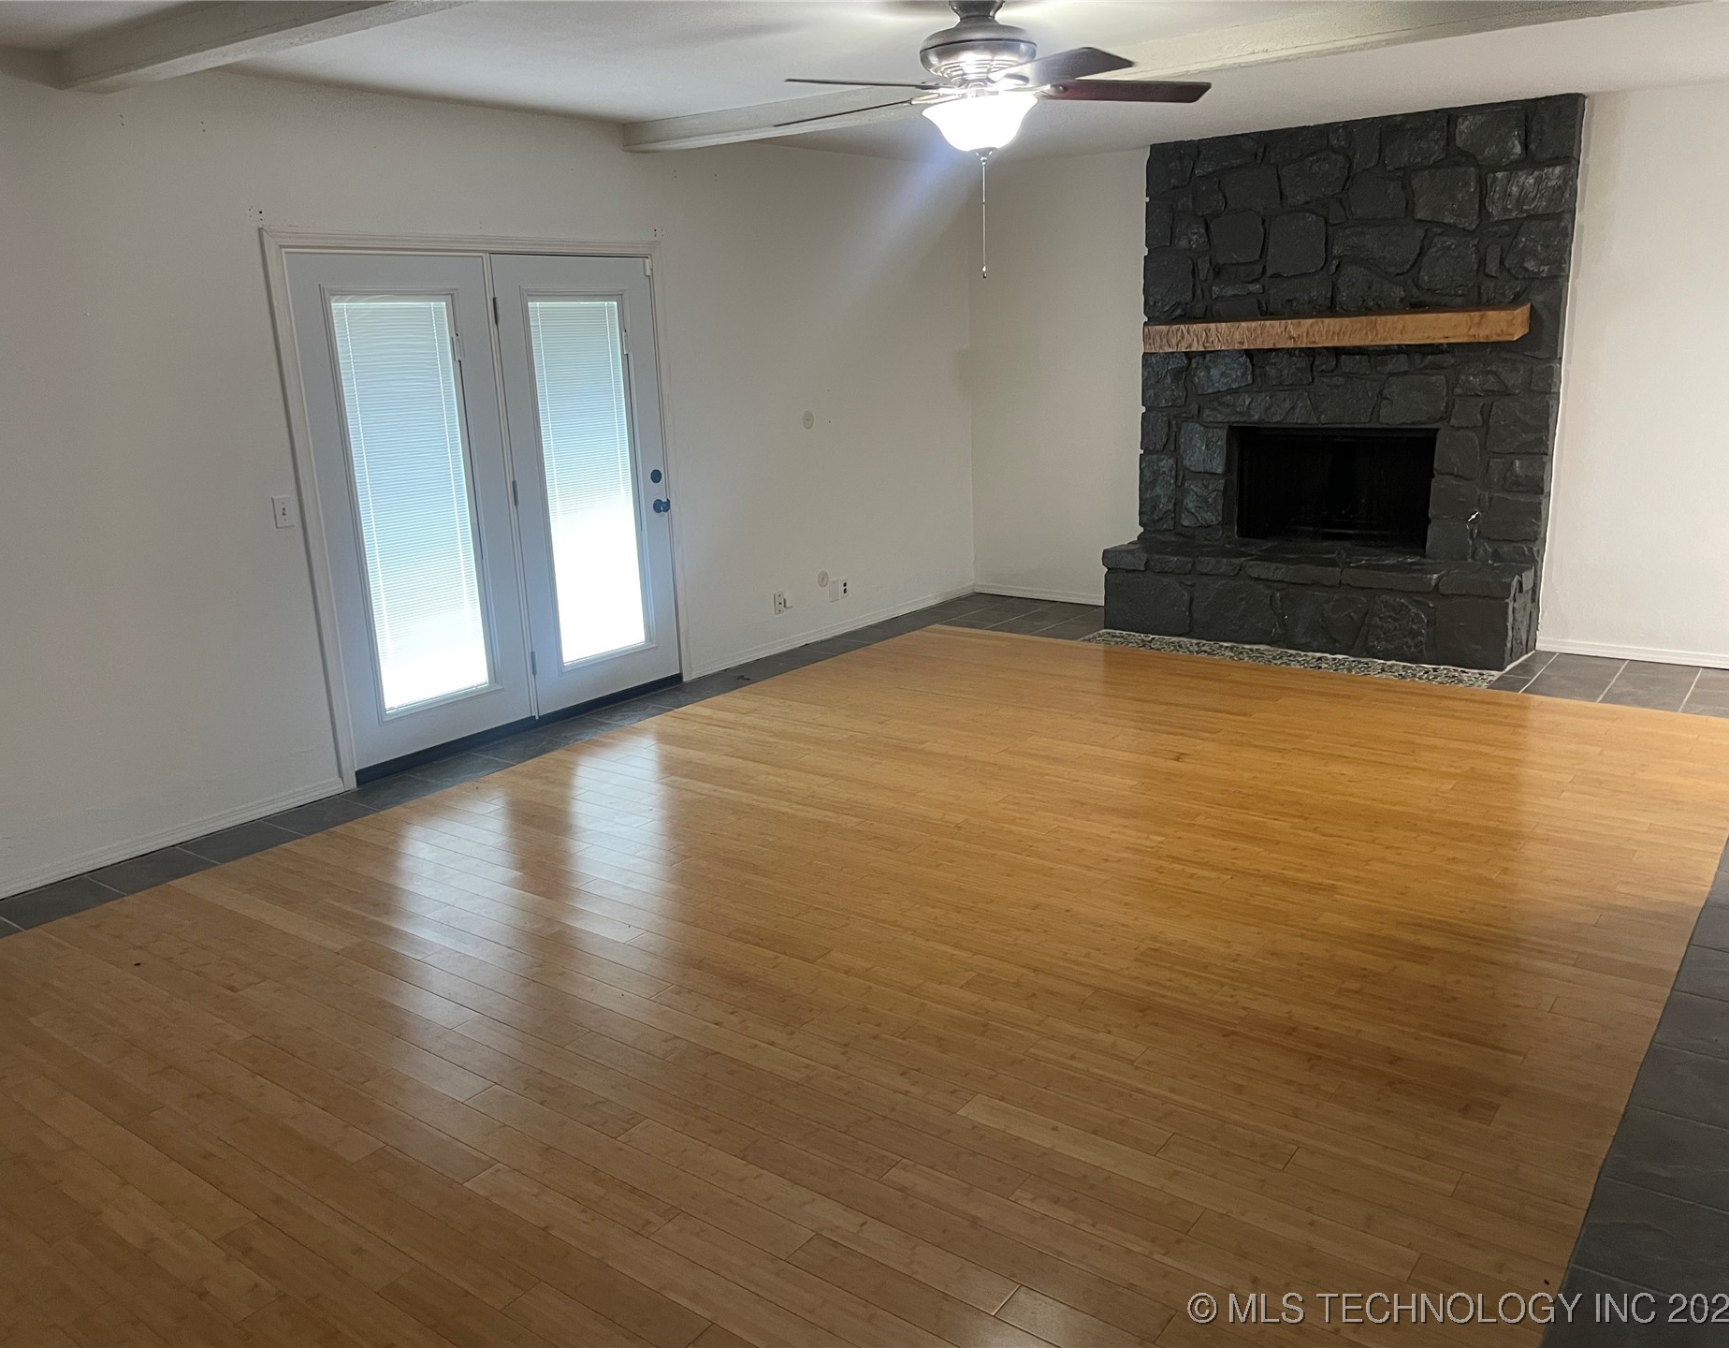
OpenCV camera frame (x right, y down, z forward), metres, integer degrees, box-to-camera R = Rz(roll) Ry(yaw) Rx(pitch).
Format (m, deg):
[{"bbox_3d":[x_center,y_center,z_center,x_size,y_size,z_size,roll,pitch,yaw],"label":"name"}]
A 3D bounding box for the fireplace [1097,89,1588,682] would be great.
[{"bbox_3d":[2.305,-1.432,6.854,2.119,2.579,0.561,9,18,37],"label":"fireplace"}]

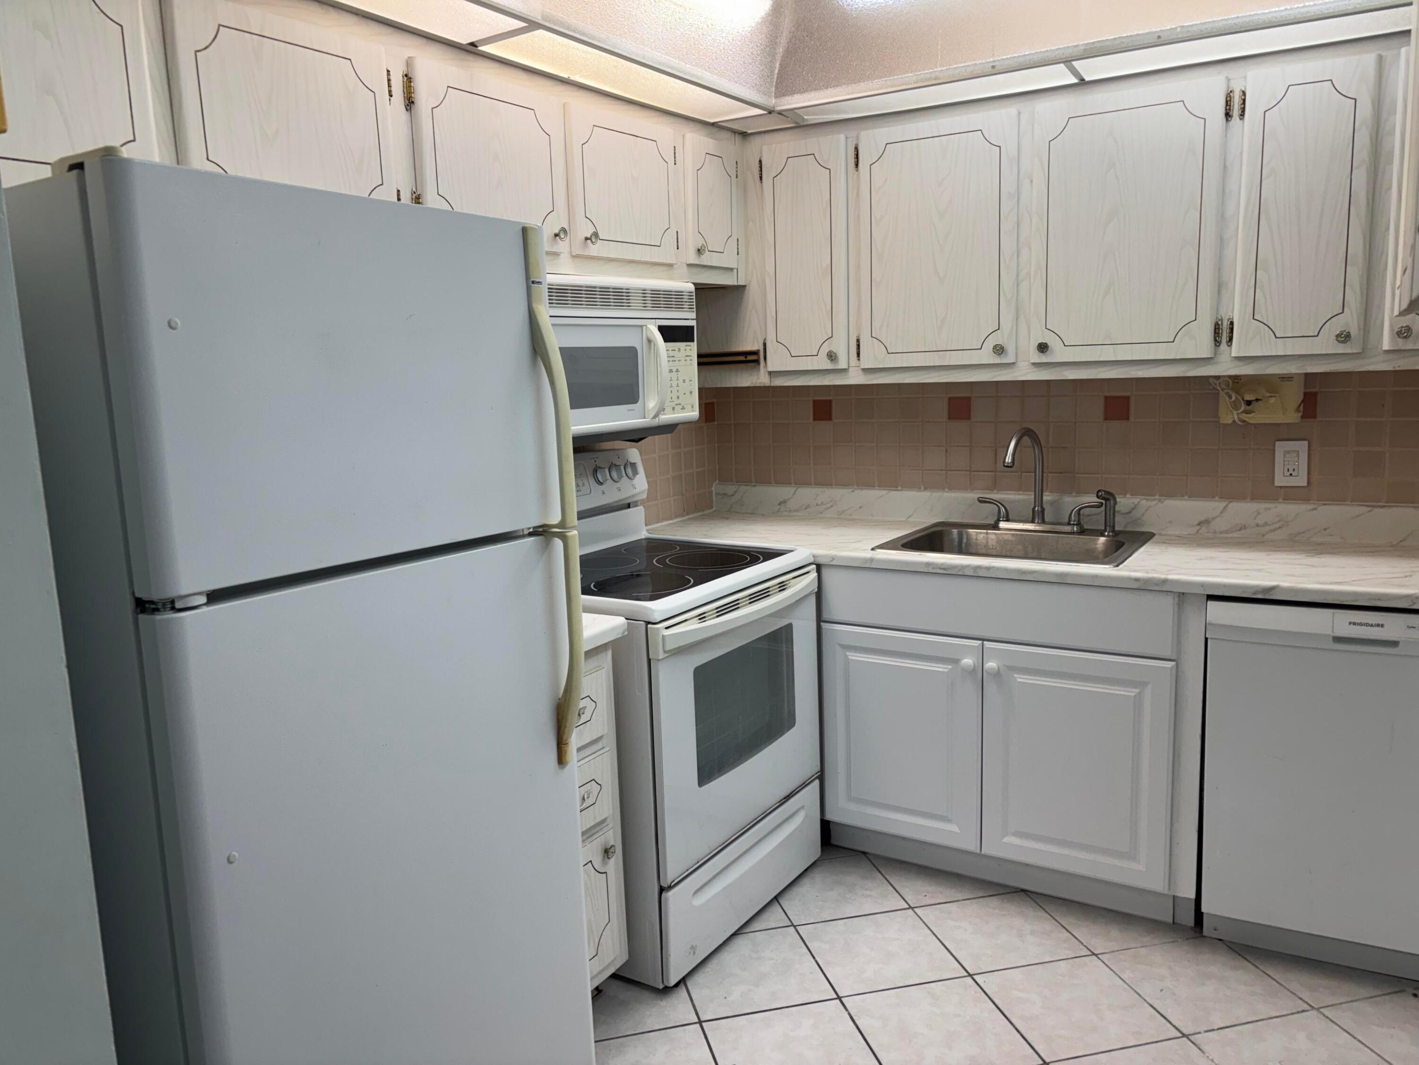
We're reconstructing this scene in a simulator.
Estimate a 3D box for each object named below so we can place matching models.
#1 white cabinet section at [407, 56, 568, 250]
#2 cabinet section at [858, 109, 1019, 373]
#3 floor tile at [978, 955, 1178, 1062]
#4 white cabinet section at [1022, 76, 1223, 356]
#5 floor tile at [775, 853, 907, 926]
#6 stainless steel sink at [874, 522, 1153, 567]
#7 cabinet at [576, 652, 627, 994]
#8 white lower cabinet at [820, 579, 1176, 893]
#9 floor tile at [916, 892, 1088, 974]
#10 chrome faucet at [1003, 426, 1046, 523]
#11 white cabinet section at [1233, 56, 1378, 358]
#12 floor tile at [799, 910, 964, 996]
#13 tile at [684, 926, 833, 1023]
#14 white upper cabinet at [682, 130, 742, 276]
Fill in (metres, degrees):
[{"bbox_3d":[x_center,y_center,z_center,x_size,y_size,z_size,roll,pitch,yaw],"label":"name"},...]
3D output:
[{"bbox_3d":[-0.597,-0.816,2.409,0.310,0.354,0.427,4,10,32],"label":"white cabinet section"},{"bbox_3d":[0.702,-0.806,3.048,0.453,0.652,0.310,4,10,32],"label":"cabinet section"},{"bbox_3d":[0.808,1.048,2.365,0.322,0.012,0.322,-4,9,-13],"label":"floor tile"},{"bbox_3d":[1.113,-0.779,2.786,0.447,0.652,0.310,4,10,32],"label":"white cabinet section"},{"bbox_3d":[0.338,0.976,2.917,0.322,0.012,0.322,-4,9,-13],"label":"floor tile"},{"bbox_3d":[0.860,0.105,2.980,0.641,0.170,0.521,4,11,32],"label":"stainless steel sink"},{"bbox_3d":[-0.536,0.608,2.431,0.612,0.763,0.300,4,11,32],"label":"cabinet"},{"bbox_3d":[0.874,0.443,3.026,0.931,0.767,0.608,4,11,32],"label":"white lower cabinet"},{"bbox_3d":[0.731,1.001,2.678,0.322,0.012,0.322,-4,9,-13],"label":"floor tile"},{"bbox_3d":[0.907,-0.152,3.046,0.045,0.285,0.215,6,12,42],"label":"chrome faucet"},{"bbox_3d":[1.446,-0.757,2.574,0.265,0.652,0.310,4,10,32],"label":"white cabinet section"},{"bbox_3d":[0.415,1.023,2.604,0.322,0.012,0.322,-4,9,-13],"label":"floor tile"},{"bbox_3d":[0.098,1.046,2.530,0.322,0.012,0.322,-4,9,-13],"label":"tile"},{"bbox_3d":[-0.134,-0.948,3.170,0.331,0.375,0.289,4,11,32],"label":"white upper cabinet"}]

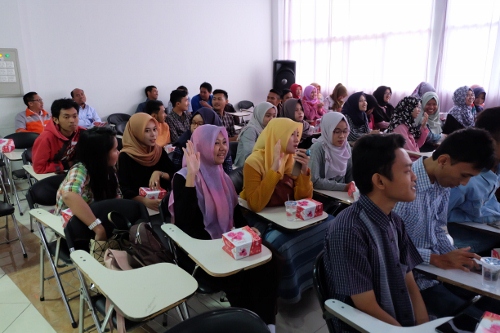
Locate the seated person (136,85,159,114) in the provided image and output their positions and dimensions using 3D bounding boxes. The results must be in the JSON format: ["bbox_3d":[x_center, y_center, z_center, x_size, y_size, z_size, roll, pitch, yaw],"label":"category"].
[{"bbox_3d":[-1.420,-0.604,5.913,0.800,1.270,0.520,10,18,37],"label":"seated person"}]

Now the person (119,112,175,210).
[{"bbox_3d":[-0.643,0.290,2.594,0.480,1.292,0.720,-10,17,-34],"label":"person"}]

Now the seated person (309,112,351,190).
[{"bbox_3d":[0.678,0.240,2.592,0.480,1.210,0.800,-12,18,-39],"label":"seated person"}]

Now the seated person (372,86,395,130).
[{"bbox_3d":[1.966,-0.438,5.211,0.480,1.310,0.750,-11,18,-37],"label":"seated person"}]

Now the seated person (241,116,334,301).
[{"bbox_3d":[0.239,0.313,2.539,0.520,1.266,0.700,-12,19,-39],"label":"seated person"}]

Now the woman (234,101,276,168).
[{"bbox_3d":[0.247,0.070,3.458,0.460,1.286,0.750,-13,19,-40],"label":"woman"}]

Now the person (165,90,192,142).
[{"bbox_3d":[-0.601,-0.135,3.968,0.800,1.290,0.500,11,18,39],"label":"person"}]

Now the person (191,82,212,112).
[{"bbox_3d":[-0.628,-0.606,5.774,0.550,1.330,0.800,-7,15,-24],"label":"person"}]

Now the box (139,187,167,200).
[{"bbox_3d":[-0.605,0.180,2.400,0.138,0.066,0.142,-8,16,-29],"label":"box"}]

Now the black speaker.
[{"bbox_3d":[0.713,-1.829,7.750,0.440,0.700,0.380,-1,14,-2],"label":"black speaker"}]

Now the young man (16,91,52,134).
[{"bbox_3d":[-2.504,-0.231,4.581,0.520,1.310,0.780,-13,19,-40],"label":"young man"}]

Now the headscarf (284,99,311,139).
[{"bbox_3d":[0.469,-0.516,3.950,0.260,0.400,0.270,-11,18,-37],"label":"headscarf"}]

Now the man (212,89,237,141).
[{"bbox_3d":[-0.301,-0.271,4.563,0.520,1.280,0.800,-4,15,-17],"label":"man"}]

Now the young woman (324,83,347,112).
[{"bbox_3d":[1.474,-0.671,6.207,0.800,1.260,0.500,12,18,37],"label":"young woman"}]

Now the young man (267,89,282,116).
[{"bbox_3d":[0.456,-0.394,5.036,0.500,1.260,0.800,-11,17,-36],"label":"young man"}]

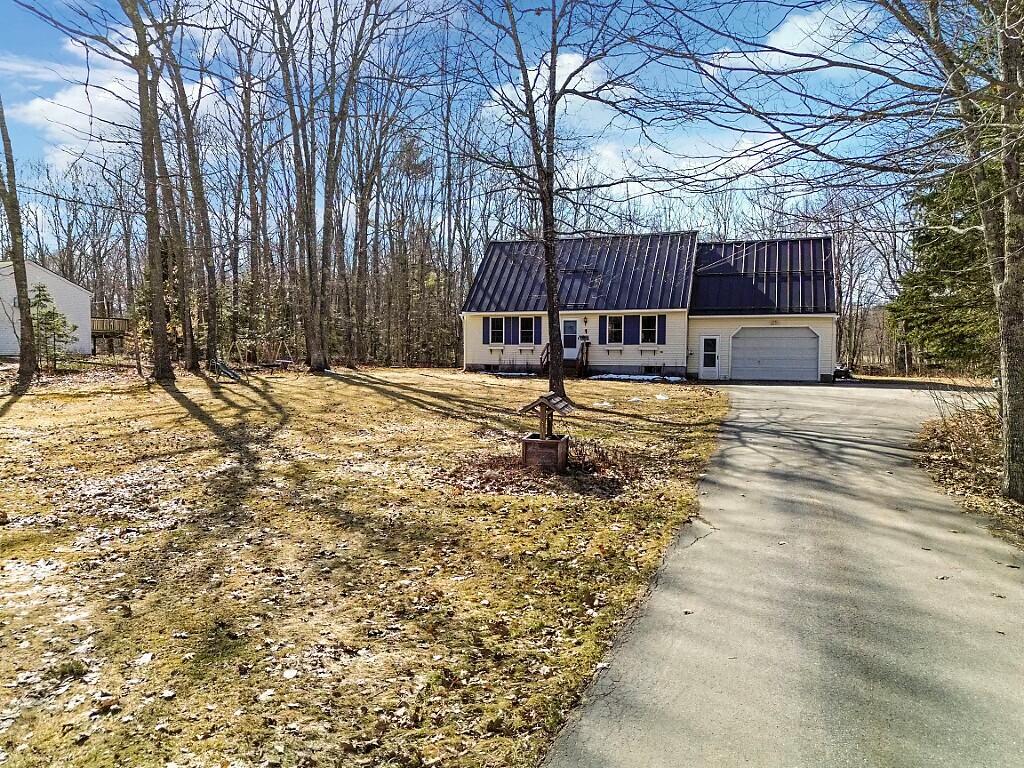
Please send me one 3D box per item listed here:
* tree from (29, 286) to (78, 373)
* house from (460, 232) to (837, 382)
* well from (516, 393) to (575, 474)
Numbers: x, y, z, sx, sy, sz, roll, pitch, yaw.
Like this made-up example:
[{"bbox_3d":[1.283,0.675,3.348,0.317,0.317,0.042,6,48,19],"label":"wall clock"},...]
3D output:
[{"bbox_3d":[-23.844,-2.922,36.860,2.400,4.550,2.400,0,4,0],"label":"tree"},{"bbox_3d":[7.404,-4.342,38.993,18.400,7.750,8.800,1,4,19],"label":"house"},{"bbox_3d":[0.601,0.814,12.050,0.780,1.270,0.900,1,4,16],"label":"well"}]

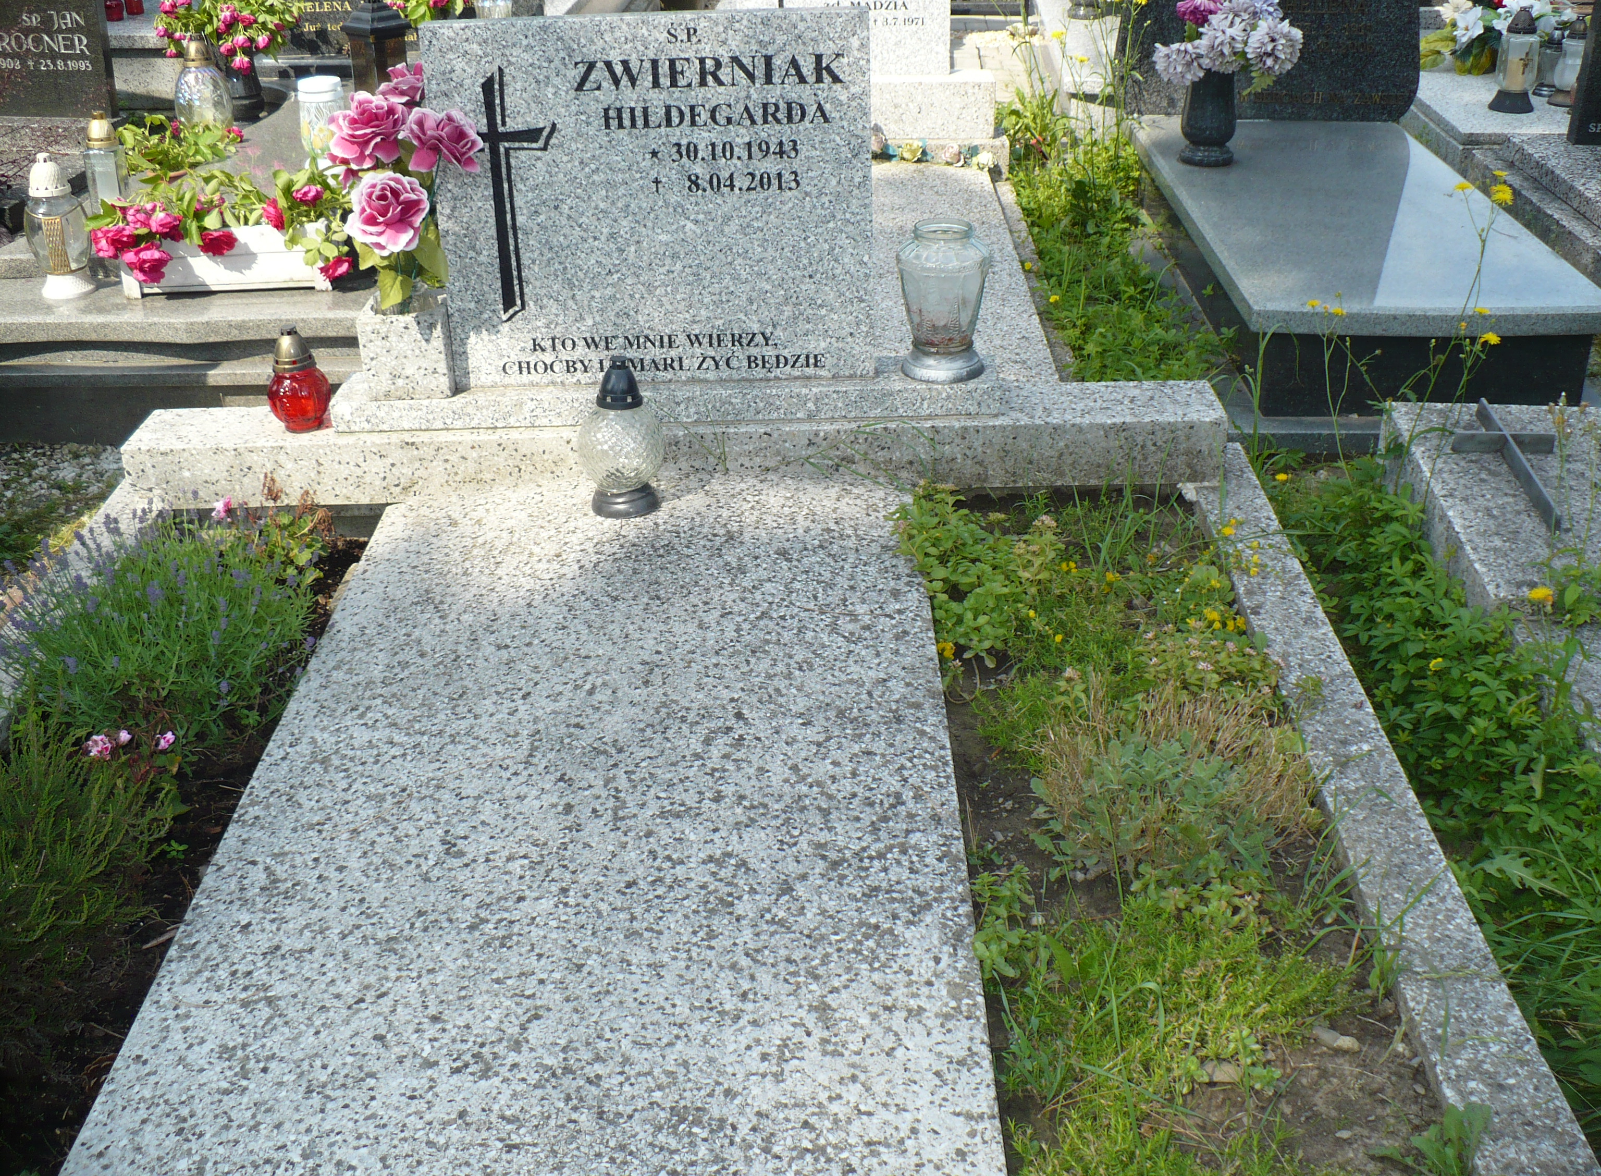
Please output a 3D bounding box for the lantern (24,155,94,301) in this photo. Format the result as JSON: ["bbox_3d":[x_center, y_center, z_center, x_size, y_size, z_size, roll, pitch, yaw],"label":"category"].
[{"bbox_3d":[-1.411,-0.689,3.239,0.122,0.250,0.122,-2,23,0],"label":"lantern"}]

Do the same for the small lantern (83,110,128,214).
[{"bbox_3d":[-1.502,-0.912,3.707,0.092,0.235,0.092,-11,28,-19],"label":"small lantern"}]

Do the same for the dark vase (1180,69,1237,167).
[{"bbox_3d":[0.921,-1.054,3.834,0.128,0.196,0.128,-2,23,0],"label":"dark vase"}]

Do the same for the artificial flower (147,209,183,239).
[{"bbox_3d":[-1.277,-0.731,3.435,0.071,0.060,0.064,-10,28,-18],"label":"artificial flower"}]

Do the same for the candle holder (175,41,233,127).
[{"bbox_3d":[-1.438,-1.197,4.089,0.136,0.212,0.136,-2,23,0],"label":"candle holder"}]

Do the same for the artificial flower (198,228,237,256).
[{"bbox_3d":[-1.074,-0.638,3.156,0.074,0.054,0.065,-2,23,0],"label":"artificial flower"}]

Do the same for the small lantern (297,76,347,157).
[{"bbox_3d":[-1.107,-1.078,3.970,0.107,0.205,0.107,-8,27,-13],"label":"small lantern"}]

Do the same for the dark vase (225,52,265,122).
[{"bbox_3d":[-1.485,-1.364,4.567,0.117,0.220,0.117,-9,27,-15],"label":"dark vase"}]

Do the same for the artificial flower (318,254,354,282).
[{"bbox_3d":[-0.944,-0.649,3.478,0.070,0.058,0.062,-8,27,-14],"label":"artificial flower"}]

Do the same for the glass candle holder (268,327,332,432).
[{"bbox_3d":[-0.773,-0.322,2.617,0.096,0.150,0.096,-2,23,0],"label":"glass candle holder"}]

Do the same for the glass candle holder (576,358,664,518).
[{"bbox_3d":[-0.266,-0.224,2.546,0.132,0.226,0.132,-4,26,-6],"label":"glass candle holder"}]

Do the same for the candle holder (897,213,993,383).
[{"bbox_3d":[0.218,-0.439,2.600,0.143,0.220,0.143,1,26,5],"label":"candle holder"}]

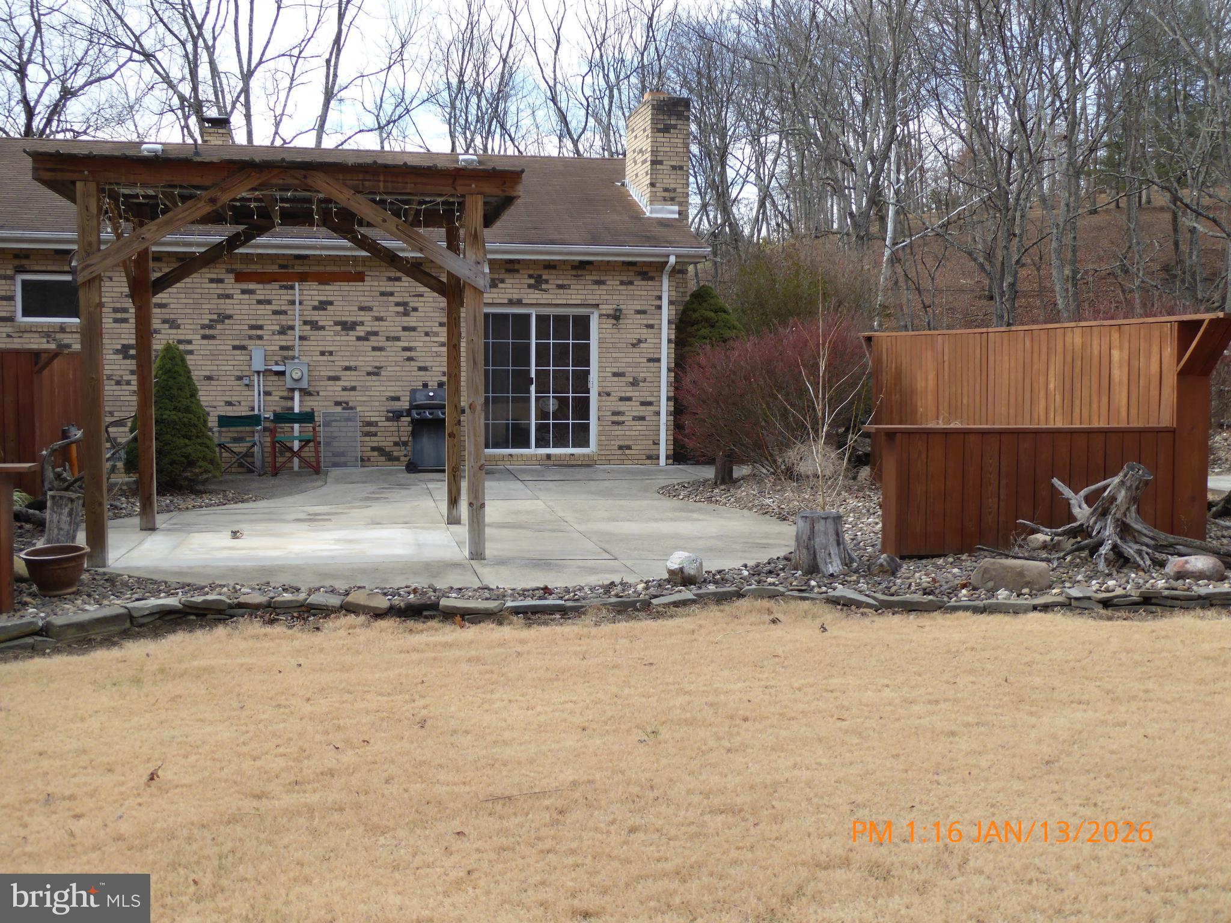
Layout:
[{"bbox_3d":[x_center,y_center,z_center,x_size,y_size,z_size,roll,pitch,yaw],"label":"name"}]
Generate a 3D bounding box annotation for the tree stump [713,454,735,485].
[{"bbox_3d":[1.322,0.094,16.950,0.250,0.380,0.250,0,3,0],"label":"tree stump"}]

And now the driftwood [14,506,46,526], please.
[{"bbox_3d":[-5.528,0.527,13.100,0.500,0.170,0.180,2,3,32],"label":"driftwood"}]

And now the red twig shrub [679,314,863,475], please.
[{"bbox_3d":[2.008,-0.812,17.600,2.400,2.080,2.250,0,3,-11],"label":"red twig shrub"}]

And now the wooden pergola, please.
[{"bbox_3d":[-2.799,-0.834,12.067,3.700,3.120,3.120,0,3,-11],"label":"wooden pergola"}]

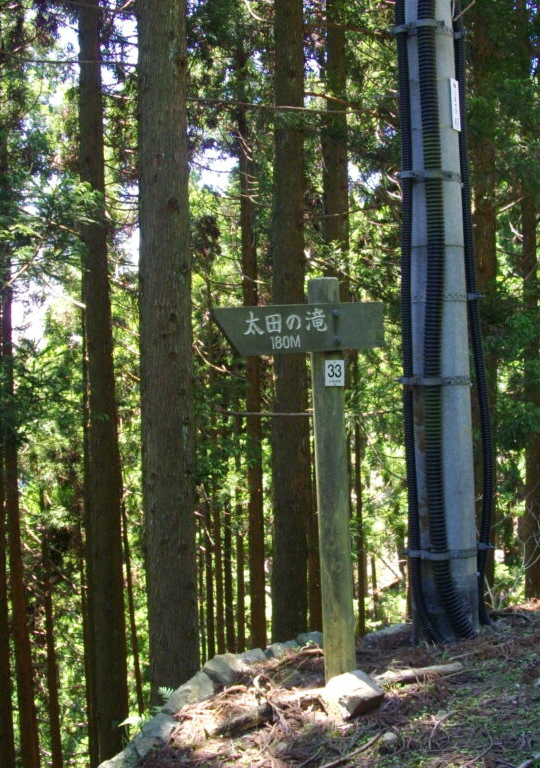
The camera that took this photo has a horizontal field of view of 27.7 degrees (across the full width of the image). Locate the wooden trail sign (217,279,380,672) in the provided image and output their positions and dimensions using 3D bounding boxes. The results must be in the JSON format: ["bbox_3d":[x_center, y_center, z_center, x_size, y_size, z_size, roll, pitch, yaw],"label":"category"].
[{"bbox_3d":[0.130,0.450,4.842,0.897,1.834,0.155,-3,2,-33],"label":"wooden trail sign"}]

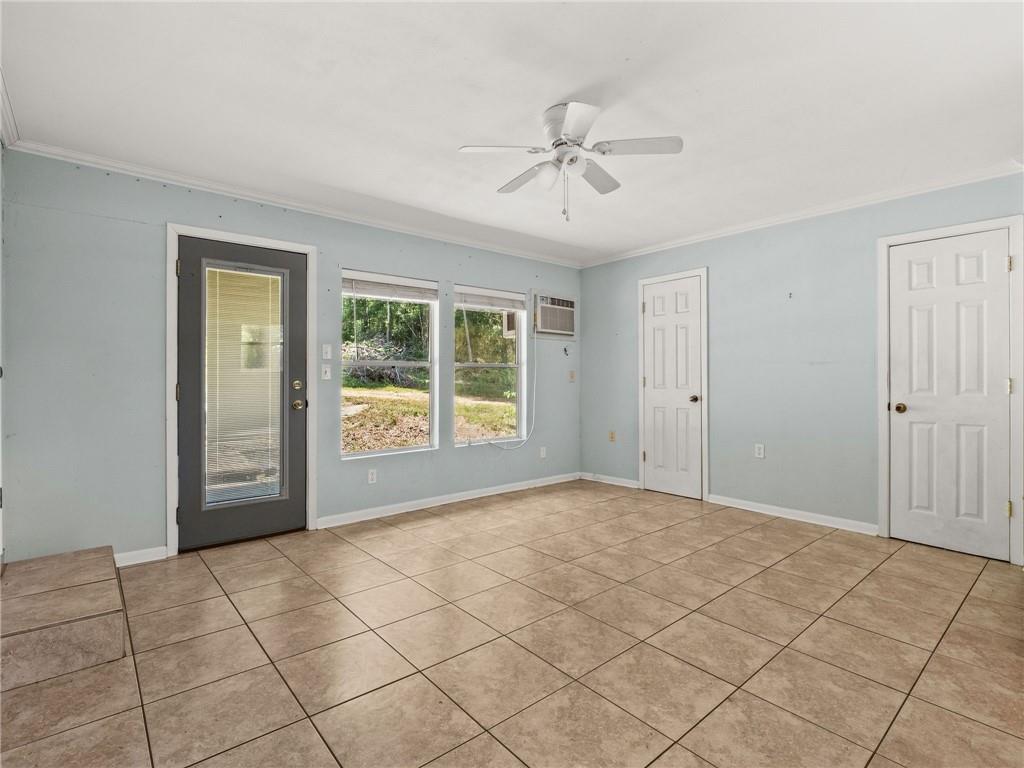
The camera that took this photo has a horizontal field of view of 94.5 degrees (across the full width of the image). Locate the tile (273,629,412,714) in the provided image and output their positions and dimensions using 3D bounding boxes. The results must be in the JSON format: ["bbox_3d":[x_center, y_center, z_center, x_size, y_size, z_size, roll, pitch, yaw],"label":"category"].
[{"bbox_3d":[-0.653,1.123,1.866,0.405,0.013,0.405,-1,1,-40],"label":"tile"}]

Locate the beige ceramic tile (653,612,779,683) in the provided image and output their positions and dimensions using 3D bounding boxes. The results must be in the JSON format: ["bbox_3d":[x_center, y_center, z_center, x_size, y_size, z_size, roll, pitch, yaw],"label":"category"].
[{"bbox_3d":[0.838,1.085,1.958,0.402,0.015,0.402,0,0,-40],"label":"beige ceramic tile"}]

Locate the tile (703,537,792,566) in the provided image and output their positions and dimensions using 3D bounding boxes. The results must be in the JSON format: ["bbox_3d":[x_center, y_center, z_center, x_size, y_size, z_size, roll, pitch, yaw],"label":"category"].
[{"bbox_3d":[1.530,1.084,3.059,0.402,0.015,0.402,0,0,-40],"label":"tile"}]

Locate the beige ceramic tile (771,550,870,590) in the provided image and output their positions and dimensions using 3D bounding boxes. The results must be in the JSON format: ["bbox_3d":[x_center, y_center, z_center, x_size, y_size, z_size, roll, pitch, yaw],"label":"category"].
[{"bbox_3d":[1.802,1.090,2.755,0.405,0.012,0.405,0,0,-40],"label":"beige ceramic tile"}]

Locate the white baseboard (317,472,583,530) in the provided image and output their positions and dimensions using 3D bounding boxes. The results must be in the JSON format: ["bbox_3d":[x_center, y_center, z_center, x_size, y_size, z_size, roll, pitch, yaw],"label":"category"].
[{"bbox_3d":[-0.336,1.037,4.408,2.857,0.077,0.015,0,0,-40],"label":"white baseboard"}]

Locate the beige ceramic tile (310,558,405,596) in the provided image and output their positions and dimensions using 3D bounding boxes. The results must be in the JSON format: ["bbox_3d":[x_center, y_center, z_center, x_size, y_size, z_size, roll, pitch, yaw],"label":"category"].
[{"bbox_3d":[-0.872,1.099,2.681,0.403,0.012,0.396,-1,1,-41],"label":"beige ceramic tile"}]

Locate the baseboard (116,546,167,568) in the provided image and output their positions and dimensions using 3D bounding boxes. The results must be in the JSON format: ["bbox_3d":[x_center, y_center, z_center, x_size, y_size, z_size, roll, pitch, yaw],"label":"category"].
[{"bbox_3d":[-2.247,1.049,2.877,0.241,0.075,0.015,-1,1,-37],"label":"baseboard"}]

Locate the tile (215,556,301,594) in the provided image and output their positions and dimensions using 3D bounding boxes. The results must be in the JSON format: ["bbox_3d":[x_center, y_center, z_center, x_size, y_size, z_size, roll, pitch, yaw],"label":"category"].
[{"bbox_3d":[-1.478,1.105,2.771,0.405,0.013,0.405,-1,1,-40],"label":"tile"}]

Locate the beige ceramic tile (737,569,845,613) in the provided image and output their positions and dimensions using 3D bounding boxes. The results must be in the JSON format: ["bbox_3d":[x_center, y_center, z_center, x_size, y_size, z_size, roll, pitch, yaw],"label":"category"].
[{"bbox_3d":[1.470,1.085,2.485,0.402,0.015,0.402,0,0,-40],"label":"beige ceramic tile"}]

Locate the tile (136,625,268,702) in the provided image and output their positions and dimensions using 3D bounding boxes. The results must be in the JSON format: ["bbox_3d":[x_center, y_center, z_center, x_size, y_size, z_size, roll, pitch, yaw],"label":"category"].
[{"bbox_3d":[-1.250,1.121,1.912,0.405,0.013,0.405,-1,1,-40],"label":"tile"}]

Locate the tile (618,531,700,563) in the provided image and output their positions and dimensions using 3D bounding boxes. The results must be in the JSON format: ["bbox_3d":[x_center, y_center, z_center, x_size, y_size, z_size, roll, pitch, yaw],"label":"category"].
[{"bbox_3d":[0.952,1.090,3.110,0.405,0.012,0.405,0,0,-40],"label":"tile"}]

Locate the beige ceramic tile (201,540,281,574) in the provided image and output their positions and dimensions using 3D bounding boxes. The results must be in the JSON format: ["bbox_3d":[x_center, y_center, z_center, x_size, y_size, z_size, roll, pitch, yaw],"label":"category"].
[{"bbox_3d":[-1.728,1.090,3.035,0.405,0.012,0.405,0,0,-40],"label":"beige ceramic tile"}]

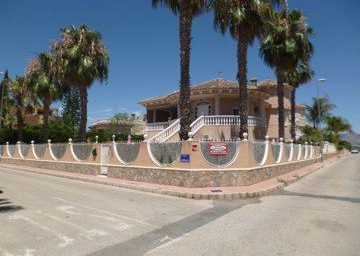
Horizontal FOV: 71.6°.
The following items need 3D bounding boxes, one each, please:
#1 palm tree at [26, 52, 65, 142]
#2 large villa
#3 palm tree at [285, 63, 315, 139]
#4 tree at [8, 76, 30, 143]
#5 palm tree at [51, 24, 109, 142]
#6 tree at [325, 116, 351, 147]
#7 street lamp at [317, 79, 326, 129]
[{"bbox_3d":[-11.603,-1.687,21.523,3.240,9.940,3.240,0,-5,0],"label":"palm tree"},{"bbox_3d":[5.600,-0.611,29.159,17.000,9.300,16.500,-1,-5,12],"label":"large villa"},{"bbox_3d":[11.492,-1.514,24.519,2.920,10.100,2.920,0,-5,0],"label":"palm tree"},{"bbox_3d":[-16.193,-0.845,25.164,2.400,8.880,2.400,0,-5,0],"label":"tree"},{"bbox_3d":[-7.154,-2.323,17.864,3.950,10.580,3.950,0,-5,0],"label":"palm tree"},{"bbox_3d":[32.893,1.736,52.042,5.420,8.330,5.420,0,-5,0],"label":"tree"},{"bbox_3d":[17.431,-1.002,30.457,1.150,10.300,0.300,-4,-6,37],"label":"street lamp"}]

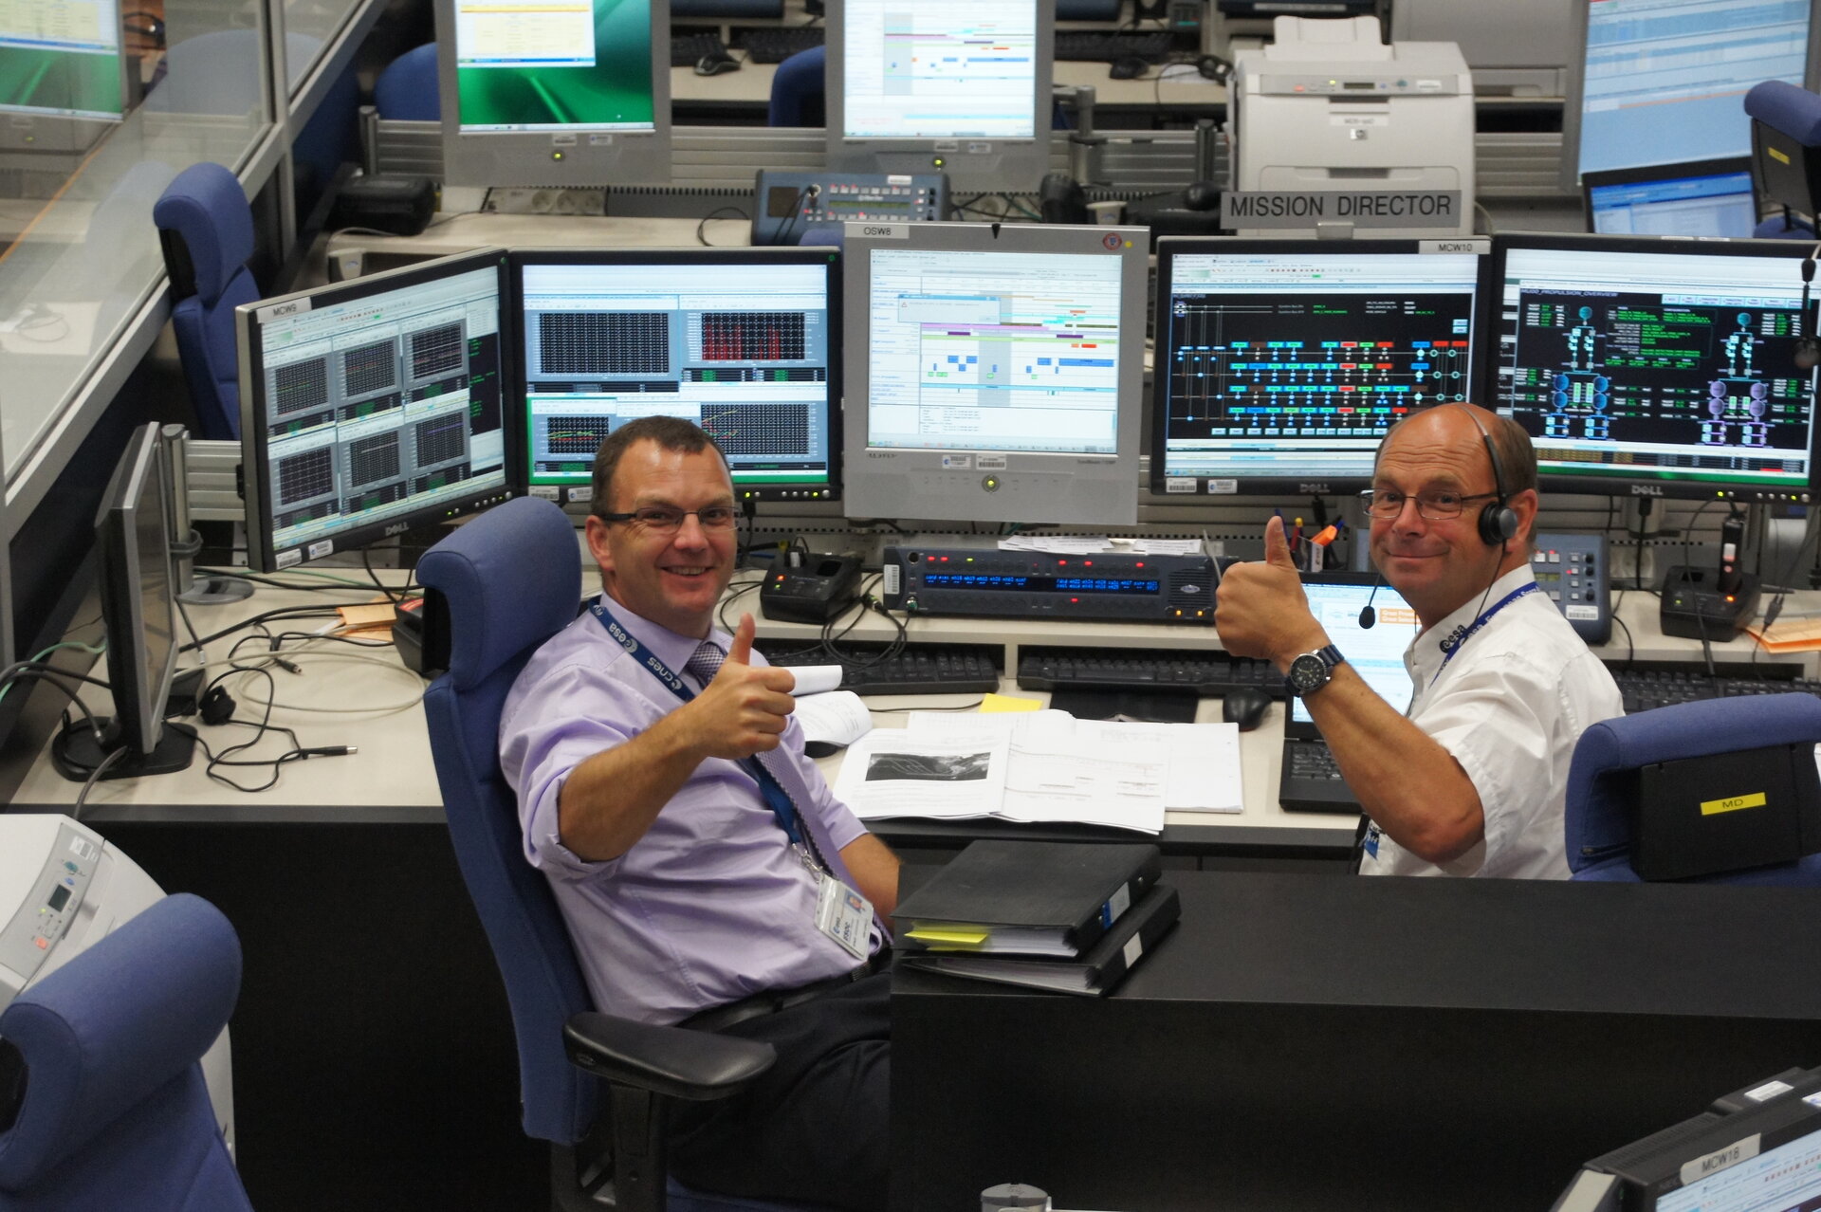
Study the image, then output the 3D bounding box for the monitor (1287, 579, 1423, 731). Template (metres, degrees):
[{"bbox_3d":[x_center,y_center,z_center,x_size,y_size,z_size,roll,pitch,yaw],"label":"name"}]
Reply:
[{"bbox_3d":[0.654,0.064,6.093,0.327,0.225,0.016,2,1,6],"label":"monitor"}]

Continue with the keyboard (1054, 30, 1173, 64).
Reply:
[{"bbox_3d":[0.330,-1.222,10.231,0.455,0.035,0.160,3,19,9],"label":"keyboard"}]

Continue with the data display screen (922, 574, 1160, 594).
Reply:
[{"bbox_3d":[0.179,-0.030,6.428,0.323,0.020,0.012,2,19,4],"label":"data display screen"}]

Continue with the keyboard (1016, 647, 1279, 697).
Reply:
[{"bbox_3d":[0.379,0.079,6.412,0.455,0.035,0.160,2,19,4],"label":"keyboard"}]

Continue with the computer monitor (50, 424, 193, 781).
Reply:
[{"bbox_3d":[-1.007,-0.001,6.088,0.200,0.370,0.390,0,19,-3],"label":"computer monitor"}]

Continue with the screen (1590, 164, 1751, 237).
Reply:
[{"bbox_3d":[1.334,-0.637,8.152,0.350,0.250,0.018,-7,3,-22],"label":"screen"}]

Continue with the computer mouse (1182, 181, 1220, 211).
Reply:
[{"bbox_3d":[0.527,-0.728,8.328,0.065,0.038,0.110,7,20,19],"label":"computer mouse"}]

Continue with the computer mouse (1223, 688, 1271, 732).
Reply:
[{"bbox_3d":[0.452,0.130,6.259,0.066,0.039,0.115,2,19,5],"label":"computer mouse"}]

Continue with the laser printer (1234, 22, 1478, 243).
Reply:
[{"bbox_3d":[0.763,-0.841,8.326,0.407,0.420,0.450,0,19,-1],"label":"laser printer"}]

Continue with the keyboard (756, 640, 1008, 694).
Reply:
[{"bbox_3d":[-0.113,0.079,6.397,0.455,0.035,0.160,-1,19,-5],"label":"keyboard"}]

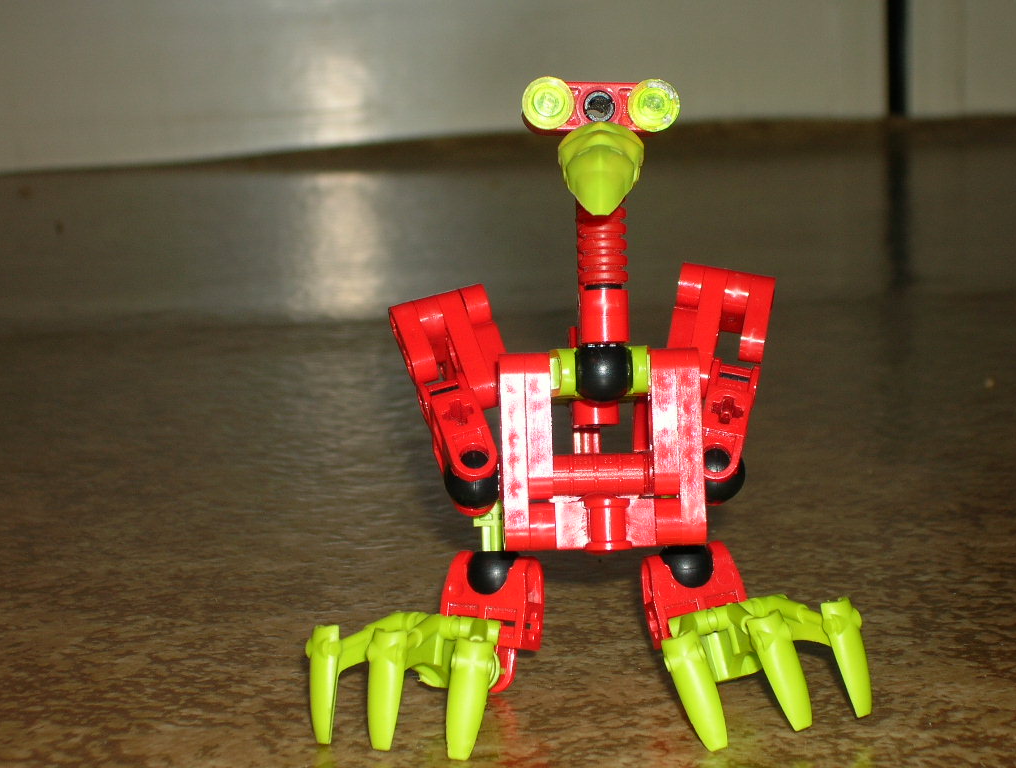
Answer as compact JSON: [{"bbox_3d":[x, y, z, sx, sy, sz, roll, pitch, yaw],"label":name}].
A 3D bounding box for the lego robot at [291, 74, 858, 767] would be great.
[{"bbox_3d":[0.011,-0.001,0.497,0.090,0.103,0.066,-1,13,-6],"label":"lego robot"}]

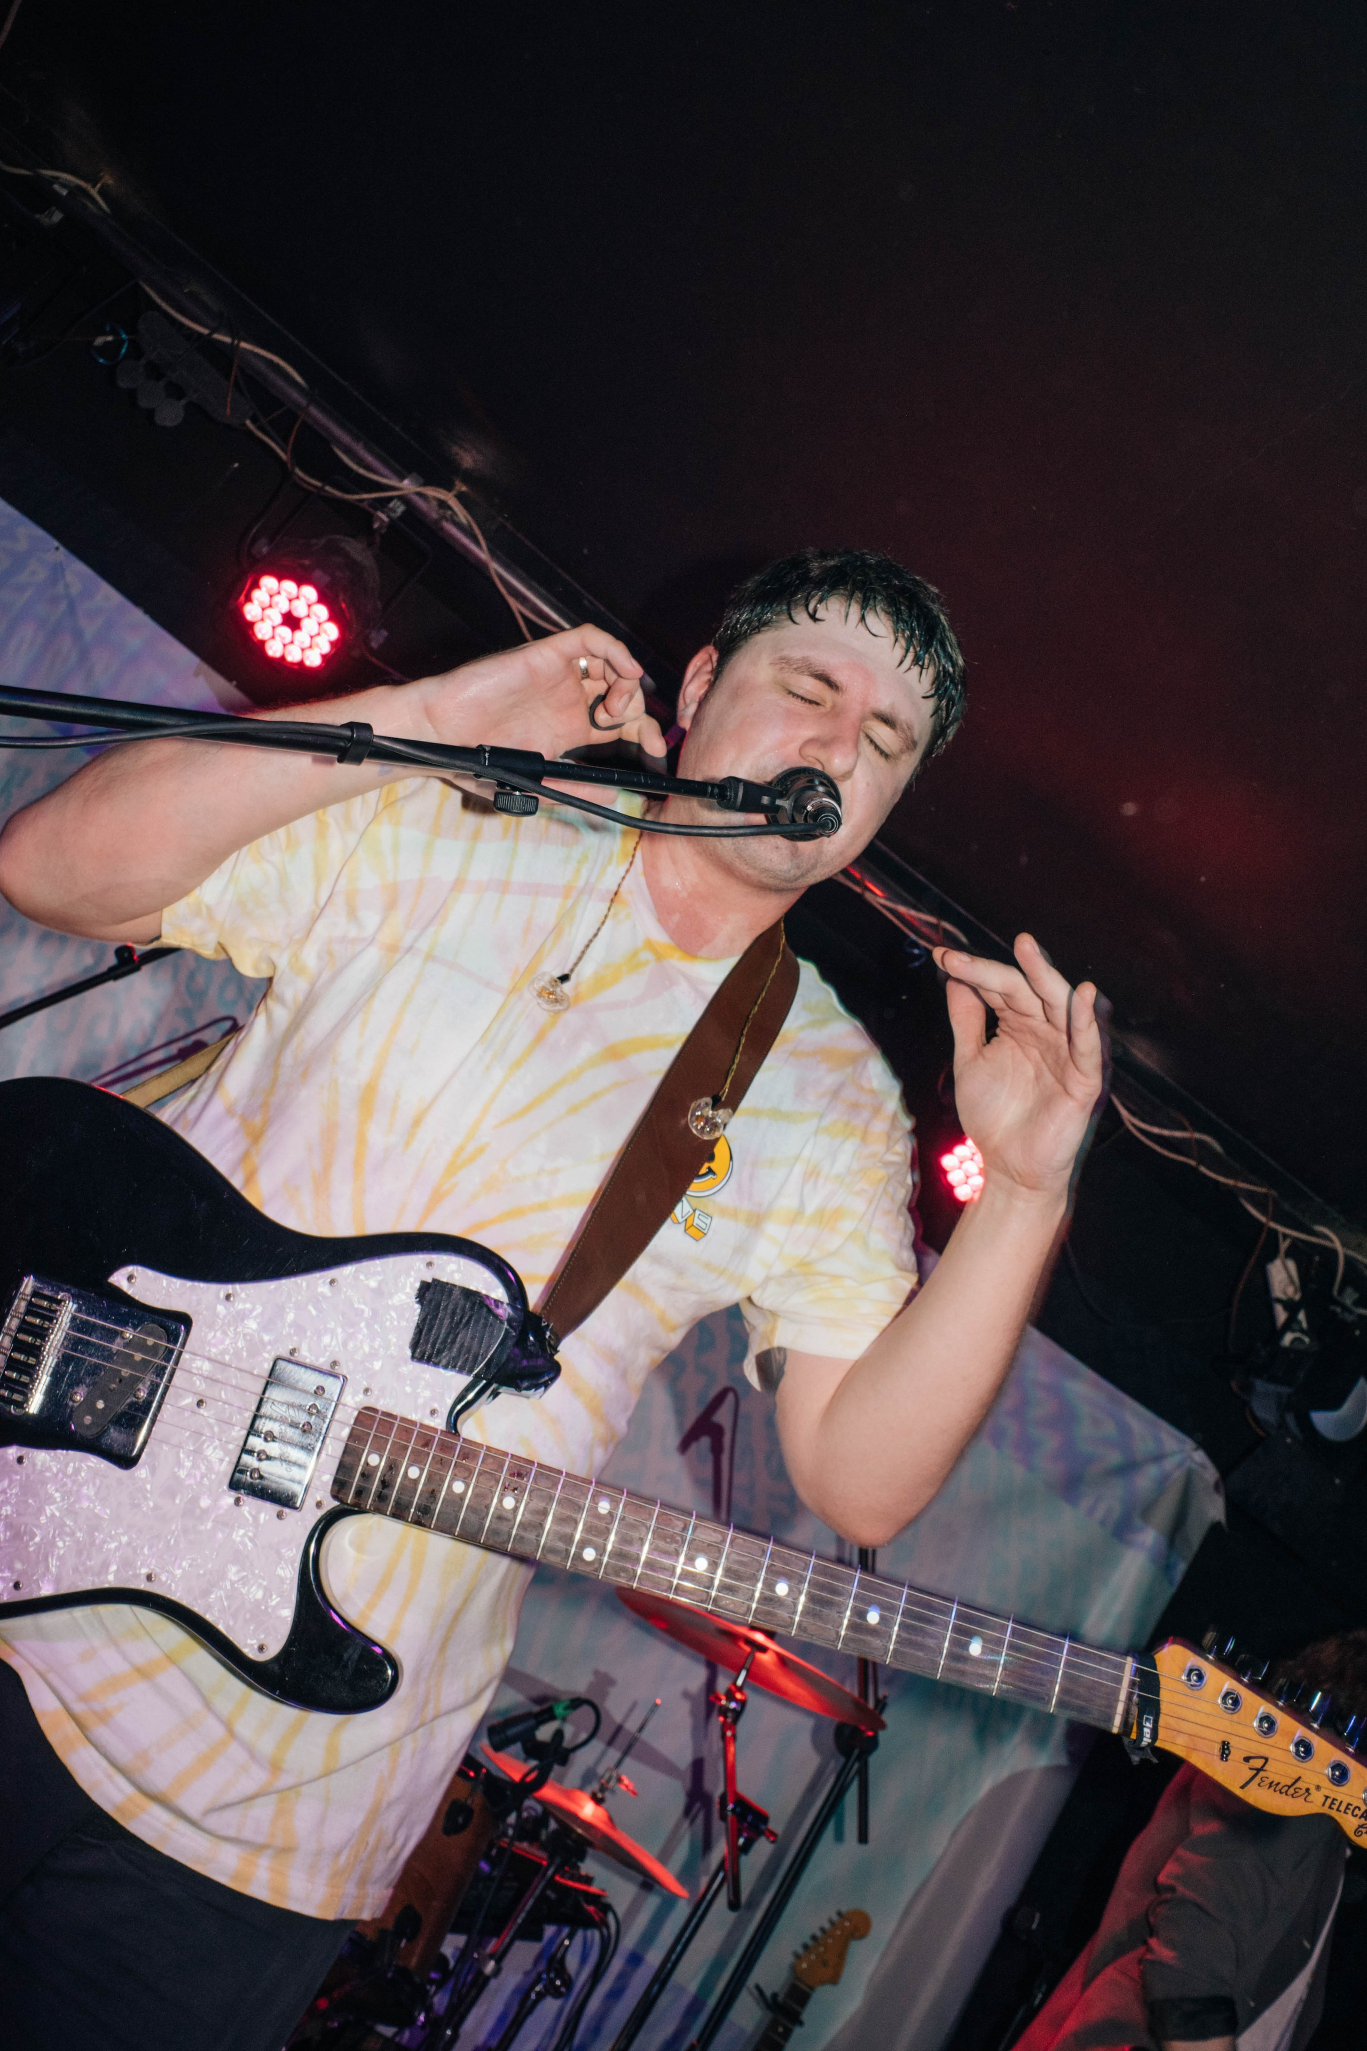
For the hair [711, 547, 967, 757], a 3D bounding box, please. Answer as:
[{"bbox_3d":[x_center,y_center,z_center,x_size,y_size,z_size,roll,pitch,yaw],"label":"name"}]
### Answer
[{"bbox_3d":[0.113,-0.261,1.160,0.180,0.155,0.190,27,1,-17],"label":"hair"}]

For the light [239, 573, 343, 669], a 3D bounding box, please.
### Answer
[{"bbox_3d":[-0.580,-0.647,2.460,0.185,0.125,0.185,43,-50,-19],"label":"light"}]

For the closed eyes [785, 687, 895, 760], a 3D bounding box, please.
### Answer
[{"bbox_3d":[0.104,-0.206,1.088,0.093,0.025,0.027,27,1,-17],"label":"closed eyes"}]

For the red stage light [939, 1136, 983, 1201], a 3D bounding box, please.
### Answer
[{"bbox_3d":[0.515,0.213,2.643,0.185,0.125,0.185,38,-53,-5],"label":"red stage light"}]

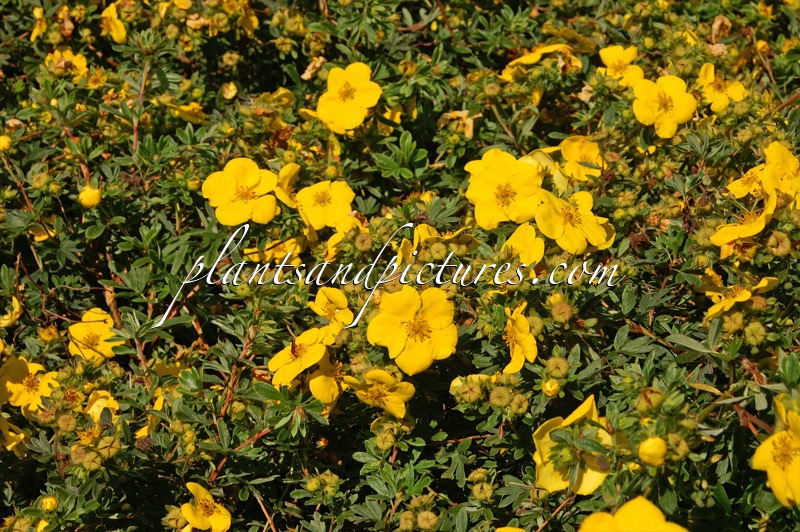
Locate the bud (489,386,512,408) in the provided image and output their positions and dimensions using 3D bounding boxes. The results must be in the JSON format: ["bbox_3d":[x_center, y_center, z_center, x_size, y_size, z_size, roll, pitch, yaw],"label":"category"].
[{"bbox_3d":[0.037,0.049,0.745,0.009,0.009,0.009,0,63,0],"label":"bud"}]

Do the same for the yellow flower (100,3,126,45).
[{"bbox_3d":[-0.174,-0.146,1.212,0.013,0.025,0.020,4,19,-44],"label":"yellow flower"}]

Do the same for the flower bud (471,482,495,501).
[{"bbox_3d":[0.028,0.077,0.686,0.008,0.006,0.007,0,53,0],"label":"flower bud"}]

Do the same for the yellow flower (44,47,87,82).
[{"bbox_3d":[-0.183,-0.111,1.103,0.026,0.013,0.024,-3,57,-5],"label":"yellow flower"}]

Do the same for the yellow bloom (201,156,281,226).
[{"bbox_3d":[-0.068,-0.032,0.860,0.033,0.012,0.032,-2,65,-3],"label":"yellow bloom"}]

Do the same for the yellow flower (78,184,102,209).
[{"bbox_3d":[-0.142,-0.032,0.914,0.011,0.011,0.011,0,66,0],"label":"yellow flower"}]

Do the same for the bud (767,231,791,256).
[{"bbox_3d":[0.171,-0.010,0.902,0.011,0.011,0.011,0,28,0],"label":"bud"}]

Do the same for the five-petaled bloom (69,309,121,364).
[{"bbox_3d":[-0.123,0.029,0.810,0.025,0.009,0.025,5,66,10],"label":"five-petaled bloom"}]

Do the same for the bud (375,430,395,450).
[{"bbox_3d":[-0.005,0.063,0.716,0.008,0.007,0.007,0,72,0],"label":"bud"}]

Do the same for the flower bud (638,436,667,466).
[{"bbox_3d":[0.088,0.065,0.700,0.010,0.011,0.010,7,30,0],"label":"flower bud"}]

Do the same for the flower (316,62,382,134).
[{"bbox_3d":[-0.024,-0.079,0.940,0.032,0.010,0.033,7,70,9],"label":"flower"}]

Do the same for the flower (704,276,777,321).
[{"bbox_3d":[0.139,0.013,0.815,0.029,0.011,0.031,-4,31,35],"label":"flower"}]

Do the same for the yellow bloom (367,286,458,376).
[{"bbox_3d":[0.005,0.025,0.750,0.034,0.034,0.012,0,-12,0],"label":"yellow bloom"}]

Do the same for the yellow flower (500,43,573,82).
[{"bbox_3d":[0.073,-0.109,1.070,0.039,0.012,0.039,-18,8,45],"label":"yellow flower"}]

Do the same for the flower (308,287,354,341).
[{"bbox_3d":[-0.027,0.018,0.775,0.020,0.012,0.022,5,67,9],"label":"flower"}]

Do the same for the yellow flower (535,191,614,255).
[{"bbox_3d":[0.075,-0.019,0.860,0.034,0.012,0.030,-10,65,-13],"label":"yellow flower"}]

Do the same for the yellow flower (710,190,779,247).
[{"bbox_3d":[0.152,-0.021,0.890,0.034,0.014,0.031,-31,29,0],"label":"yellow flower"}]

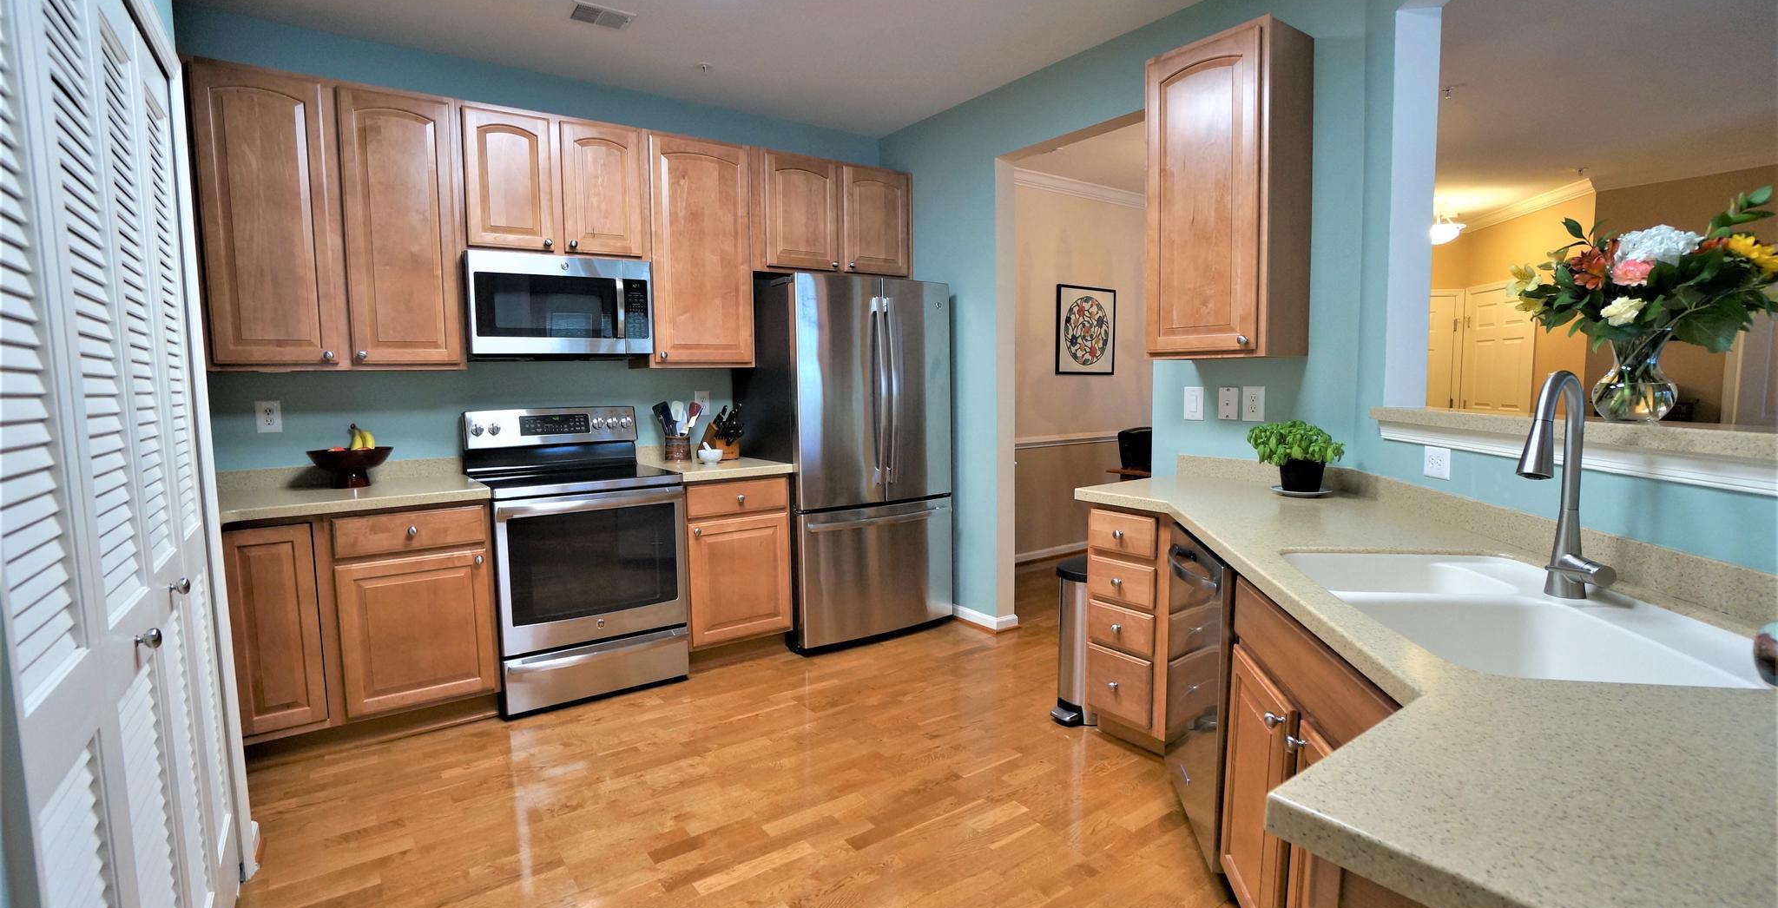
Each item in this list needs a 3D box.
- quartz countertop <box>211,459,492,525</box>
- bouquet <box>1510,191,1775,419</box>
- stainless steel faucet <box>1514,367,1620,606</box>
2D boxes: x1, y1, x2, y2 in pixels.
[{"bbox_3d":[-2.118,0.123,2.969,0.830,0.127,0.640,-5,6,-33],"label":"quartz countertop"},{"bbox_3d":[1.508,-0.292,1.460,0.340,0.460,0.385,0,5,9],"label":"bouquet"},{"bbox_3d":[1.161,0.059,1.260,0.250,0.406,0.090,-5,7,-33],"label":"stainless steel faucet"}]

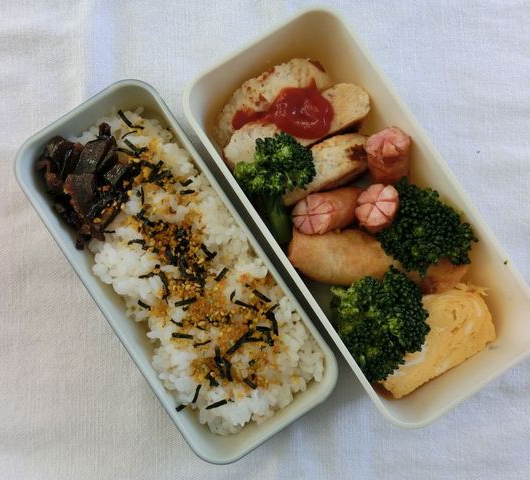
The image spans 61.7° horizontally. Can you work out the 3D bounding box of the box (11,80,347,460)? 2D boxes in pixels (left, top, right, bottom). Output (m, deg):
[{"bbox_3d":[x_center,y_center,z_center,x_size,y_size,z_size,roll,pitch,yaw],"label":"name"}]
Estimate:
[{"bbox_3d":[-0.041,0.014,0.227,0.077,0.046,0.176,-34,88,-2],"label":"box"}]

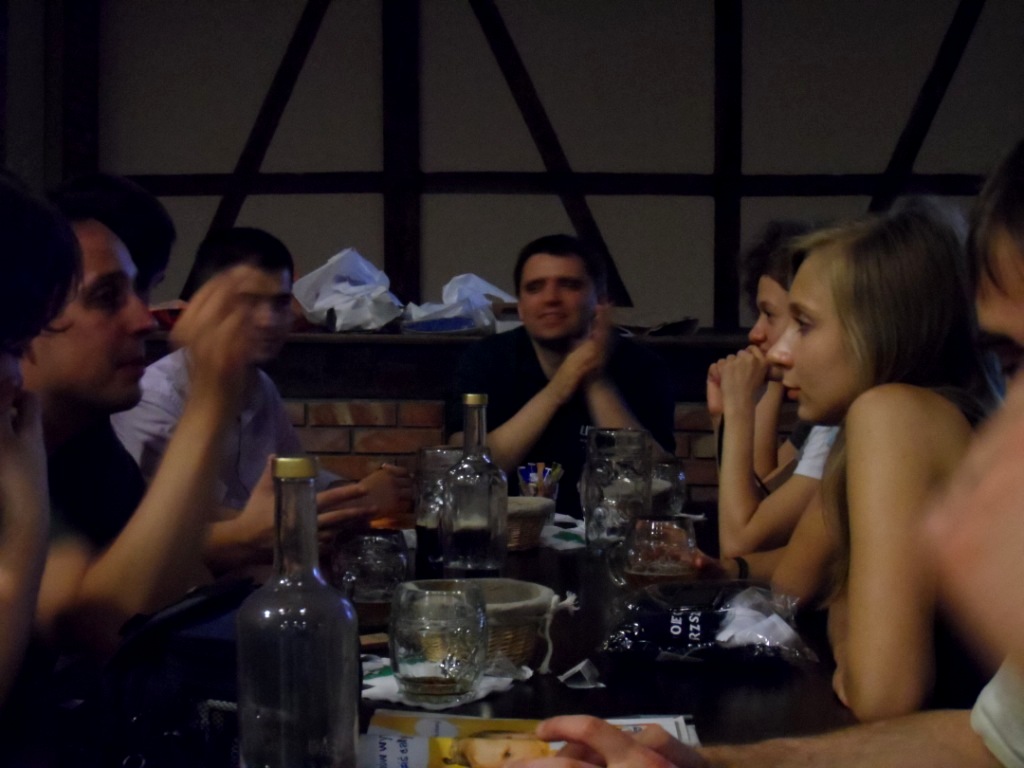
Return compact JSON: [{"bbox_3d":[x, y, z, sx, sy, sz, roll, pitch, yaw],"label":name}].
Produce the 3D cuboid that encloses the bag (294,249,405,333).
[{"bbox_3d":[-0.462,-0.263,5.174,0.315,0.235,0.250,0,2,0],"label":"bag"}]

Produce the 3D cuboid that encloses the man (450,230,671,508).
[{"bbox_3d":[0.098,0.337,3.635,0.500,1.270,0.780,0,2,3],"label":"man"}]

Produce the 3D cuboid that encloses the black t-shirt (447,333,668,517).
[{"bbox_3d":[0.100,0.188,3.750,0.480,0.600,0.300,0,2,3],"label":"black t-shirt"}]

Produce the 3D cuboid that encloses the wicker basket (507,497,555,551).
[{"bbox_3d":[-0.003,0.222,2.981,0.155,0.077,0.155,0,2,0],"label":"wicker basket"}]

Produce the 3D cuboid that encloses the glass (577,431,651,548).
[{"bbox_3d":[0.168,0.167,2.948,0.118,0.188,0.125,0,2,0],"label":"glass"}]

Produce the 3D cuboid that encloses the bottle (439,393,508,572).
[{"bbox_3d":[-0.052,0.145,2.582,0.091,0.260,0.091,0,2,0],"label":"bottle"}]

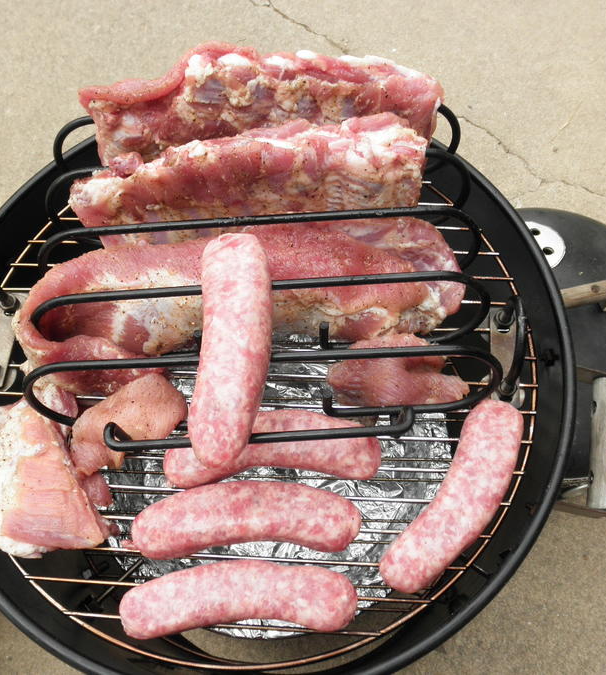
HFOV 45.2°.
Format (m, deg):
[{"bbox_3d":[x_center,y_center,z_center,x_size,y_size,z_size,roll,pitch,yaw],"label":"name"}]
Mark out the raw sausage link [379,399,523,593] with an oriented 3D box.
[{"bbox_3d":[0.097,0.097,0.443,0.045,0.035,0.135,31,70,16],"label":"raw sausage link"}]

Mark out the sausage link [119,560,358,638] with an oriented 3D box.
[{"bbox_3d":[-0.035,0.157,0.429,0.141,0.036,0.046,-1,65,3],"label":"sausage link"}]

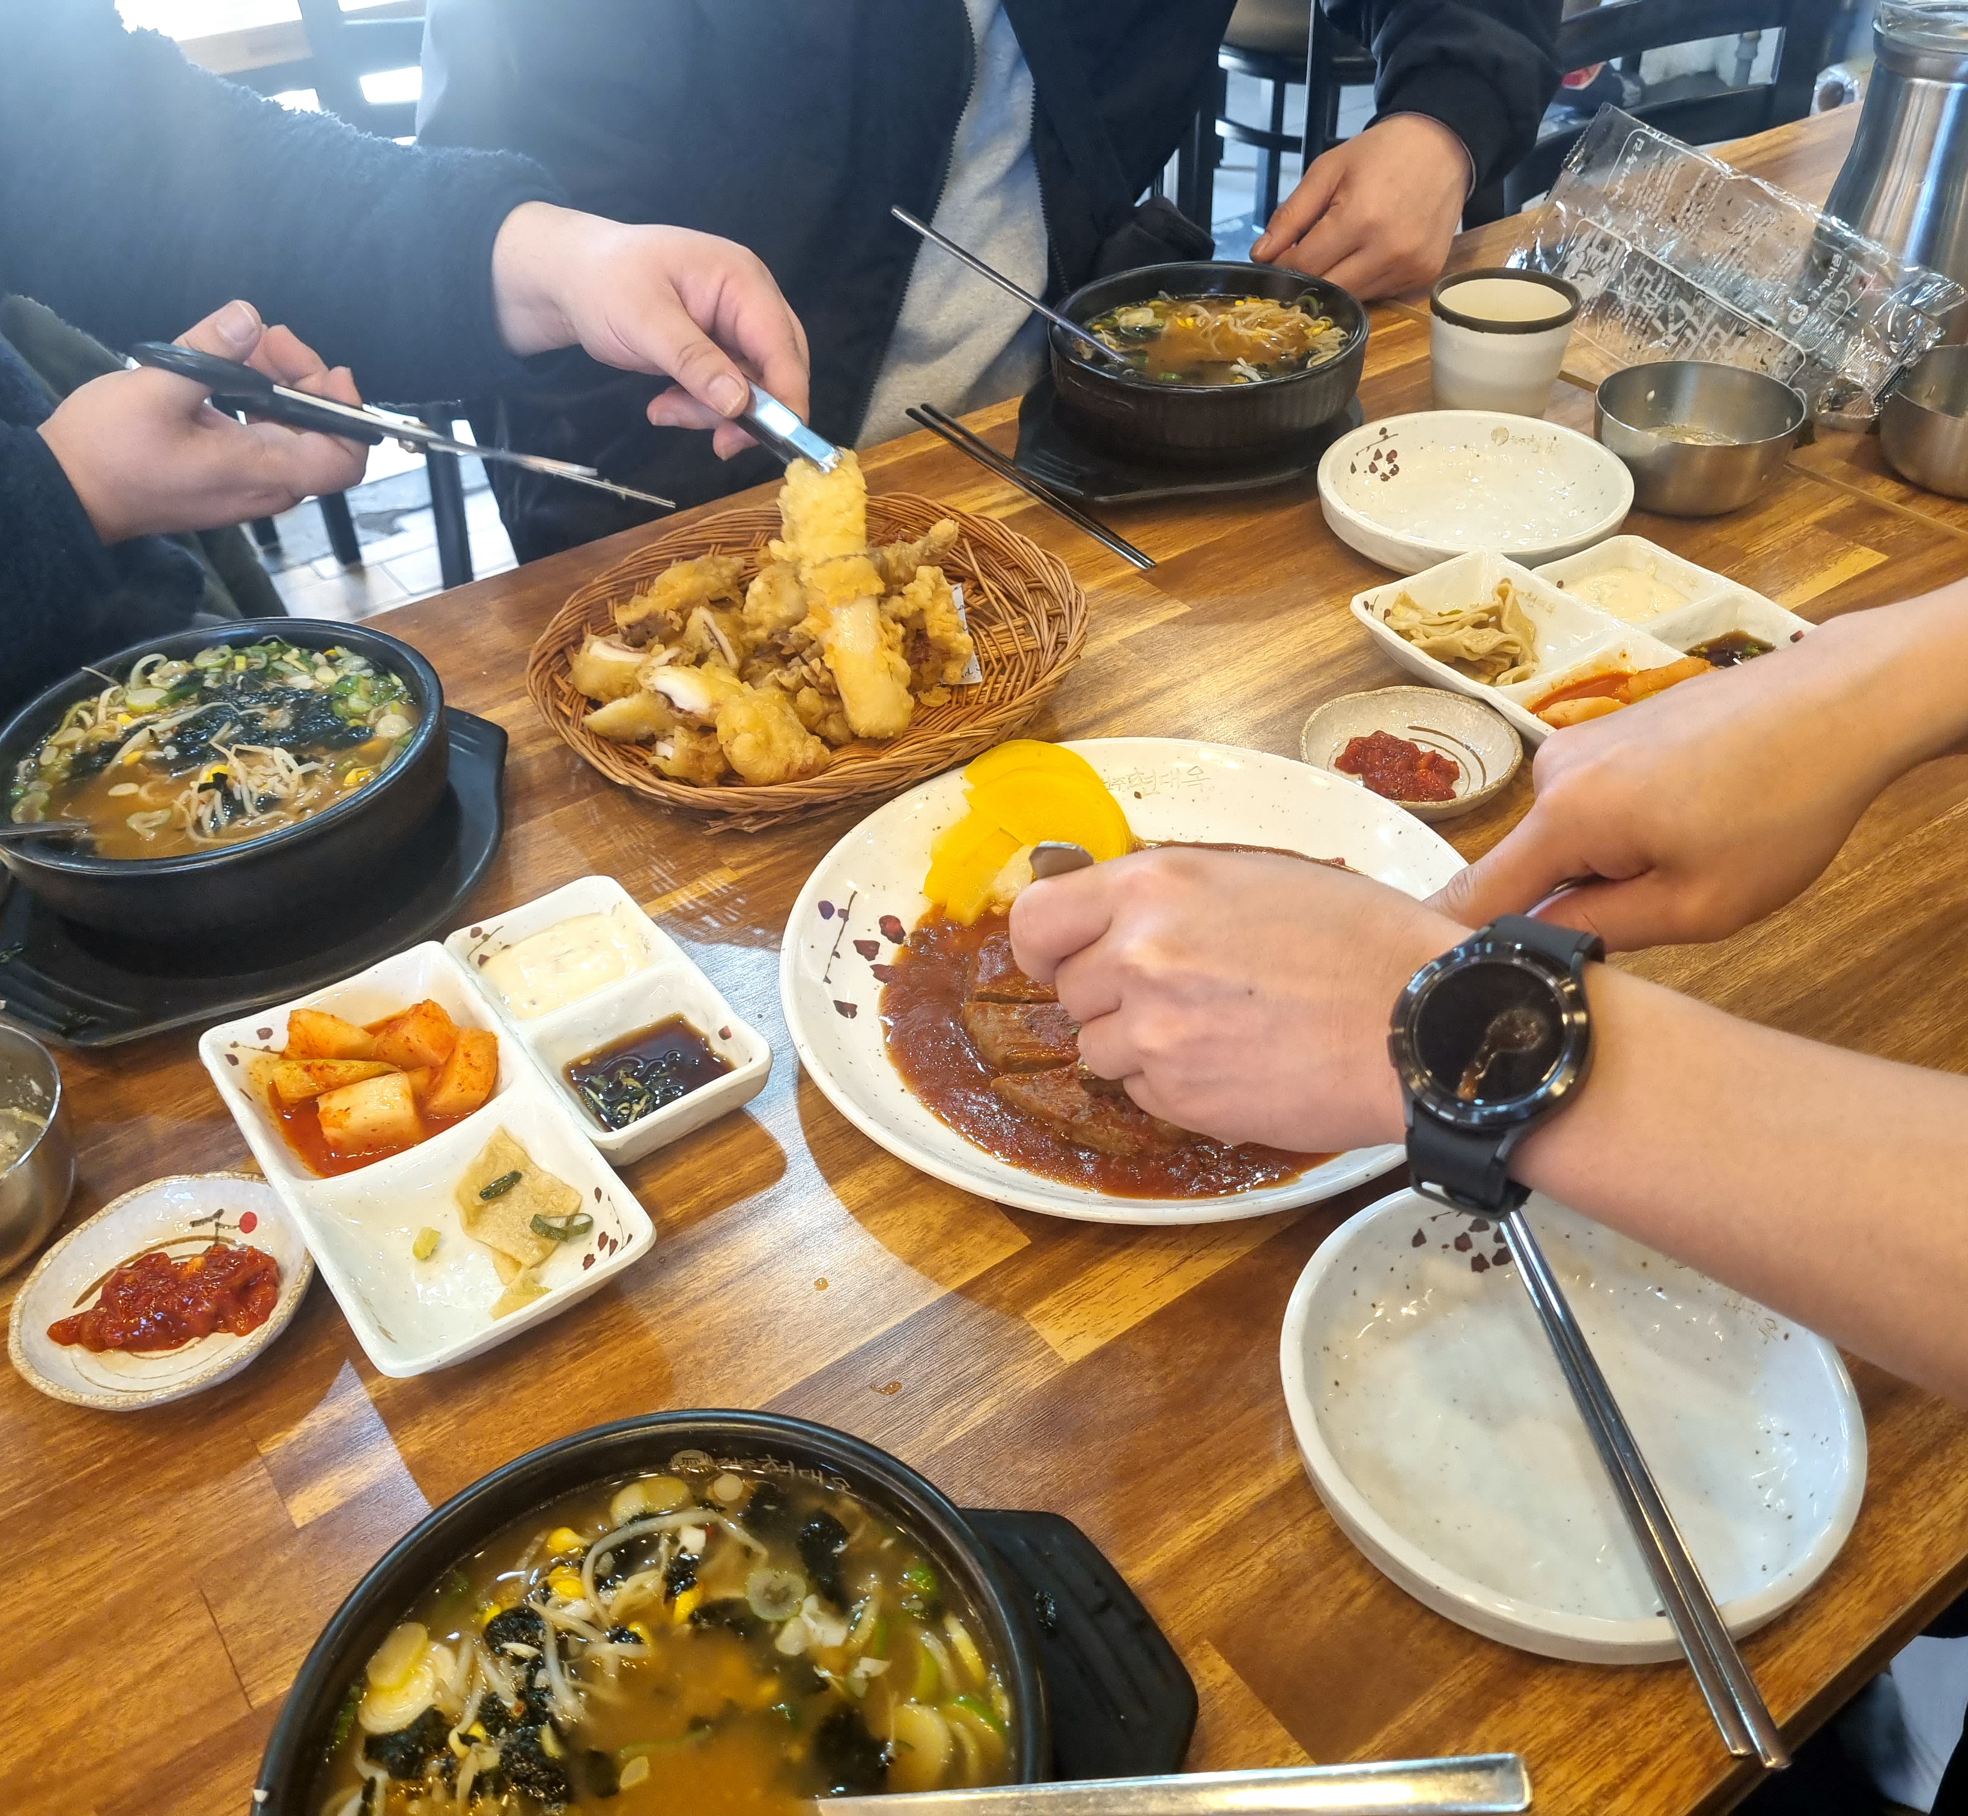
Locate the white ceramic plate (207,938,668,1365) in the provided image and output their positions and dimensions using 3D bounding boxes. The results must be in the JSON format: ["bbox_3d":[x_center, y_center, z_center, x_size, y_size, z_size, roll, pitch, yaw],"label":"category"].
[{"bbox_3d":[-0.182,0.082,0.592,0.089,0.026,0.177,-26,45,-25],"label":"white ceramic plate"}]

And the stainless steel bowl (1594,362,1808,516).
[{"bbox_3d":[0.353,-0.230,0.908,0.098,0.049,0.098,-2,40,2],"label":"stainless steel bowl"}]

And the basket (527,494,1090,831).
[{"bbox_3d":[-0.072,-0.100,0.786,0.238,0.046,0.242,-4,40,0],"label":"basket"}]

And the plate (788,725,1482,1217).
[{"bbox_3d":[0.056,0.023,0.642,0.251,0.028,0.251,-2,40,2],"label":"plate"}]

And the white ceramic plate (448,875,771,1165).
[{"bbox_3d":[-0.131,0.040,0.640,0.064,0.024,0.132,-27,45,-25],"label":"white ceramic plate"}]

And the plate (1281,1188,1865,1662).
[{"bbox_3d":[0.158,0.137,0.499,0.152,0.026,0.152,-2,40,2],"label":"plate"}]

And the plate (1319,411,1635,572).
[{"bbox_3d":[0.240,-0.201,0.898,0.152,0.026,0.152,-2,40,2],"label":"plate"}]

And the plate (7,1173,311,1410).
[{"bbox_3d":[-0.245,0.121,0.553,0.088,0.021,0.088,-4,40,0],"label":"plate"}]

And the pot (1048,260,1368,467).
[{"bbox_3d":[0.118,-0.288,0.977,0.170,0.054,0.170,-2,40,2],"label":"pot"}]

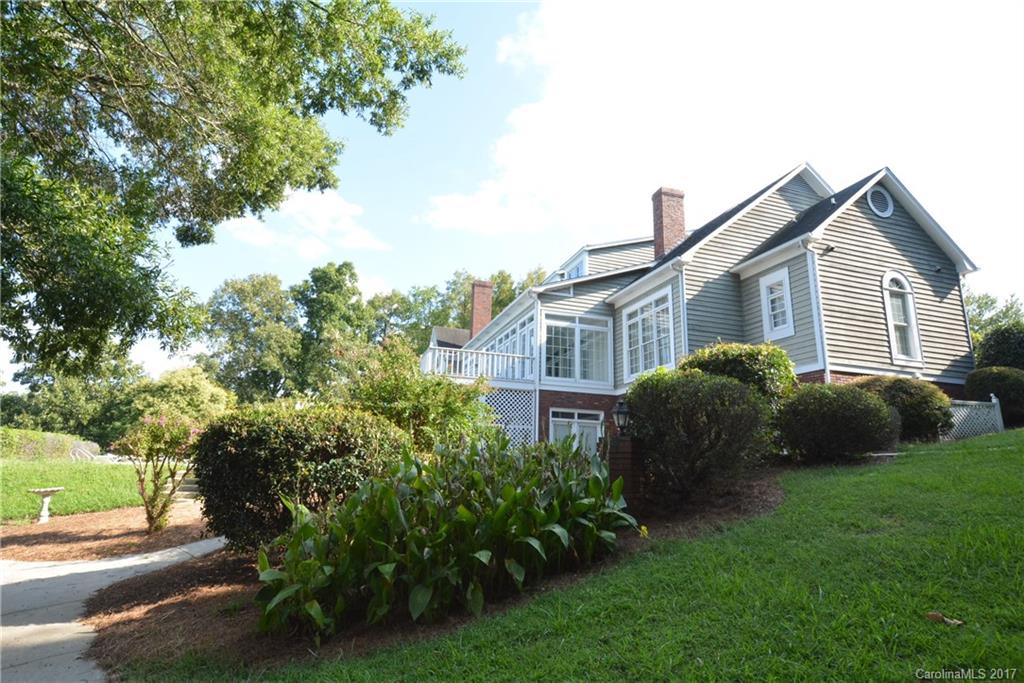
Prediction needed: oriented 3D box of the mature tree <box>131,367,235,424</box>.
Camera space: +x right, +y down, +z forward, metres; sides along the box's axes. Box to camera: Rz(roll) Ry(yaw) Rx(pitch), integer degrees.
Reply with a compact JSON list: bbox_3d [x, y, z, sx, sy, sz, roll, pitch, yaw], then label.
[{"bbox_3d":[-14.504,3.351,22.995,3.892,4.385,3.892,10,-16,-31],"label":"mature tree"}]

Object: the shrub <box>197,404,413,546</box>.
[{"bbox_3d":[-3.107,2.008,7.722,3.018,2.151,2.500,7,-14,-20],"label":"shrub"}]

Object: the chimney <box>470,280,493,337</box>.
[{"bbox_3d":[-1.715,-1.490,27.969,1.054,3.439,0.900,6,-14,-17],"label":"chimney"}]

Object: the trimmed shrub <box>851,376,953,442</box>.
[{"bbox_3d":[6.770,1.200,9.058,1.423,1.152,1.500,-8,-16,36],"label":"trimmed shrub"}]

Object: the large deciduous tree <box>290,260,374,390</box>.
[{"bbox_3d":[-12.523,1.789,37.623,5.625,16.056,6.500,6,-14,-18],"label":"large deciduous tree"}]

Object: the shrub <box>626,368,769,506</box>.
[{"bbox_3d":[2.391,1.234,6.719,1.739,1.780,1.650,-3,-14,19],"label":"shrub"}]

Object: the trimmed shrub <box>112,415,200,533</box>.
[{"bbox_3d":[-6.721,2.448,9.567,1.374,2.140,1.374,10,-16,-33],"label":"trimmed shrub"}]

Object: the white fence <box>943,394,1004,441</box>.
[{"bbox_3d":[9.448,1.587,10.554,1.945,0.970,0.090,6,-14,-17],"label":"white fence"}]

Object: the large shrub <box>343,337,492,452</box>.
[{"bbox_3d":[-2.030,1.774,11.383,3.220,3.855,2.900,4,-13,-9],"label":"large shrub"}]

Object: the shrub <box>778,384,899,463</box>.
[{"bbox_3d":[4.793,1.216,7.635,1.500,1.145,1.450,-6,-16,31],"label":"shrub"}]

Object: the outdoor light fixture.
[{"bbox_3d":[1.356,0.947,6.352,0.210,0.406,0.210,-1,-14,12],"label":"outdoor light fixture"}]

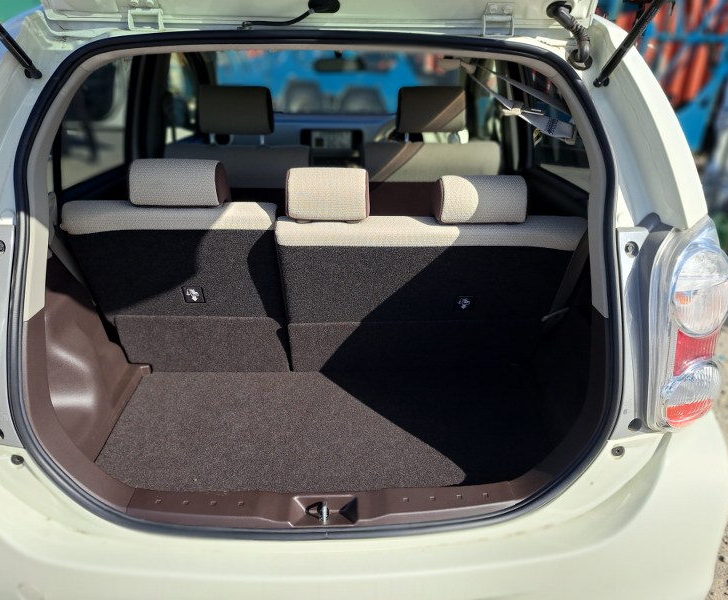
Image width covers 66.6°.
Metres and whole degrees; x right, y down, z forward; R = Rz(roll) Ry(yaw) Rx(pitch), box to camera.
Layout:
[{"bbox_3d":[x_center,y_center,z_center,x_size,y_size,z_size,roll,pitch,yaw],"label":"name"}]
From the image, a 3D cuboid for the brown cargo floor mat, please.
[{"bbox_3d":[-0.080,0.272,1.185,0.925,0.020,0.390,0,27,0],"label":"brown cargo floor mat"}]

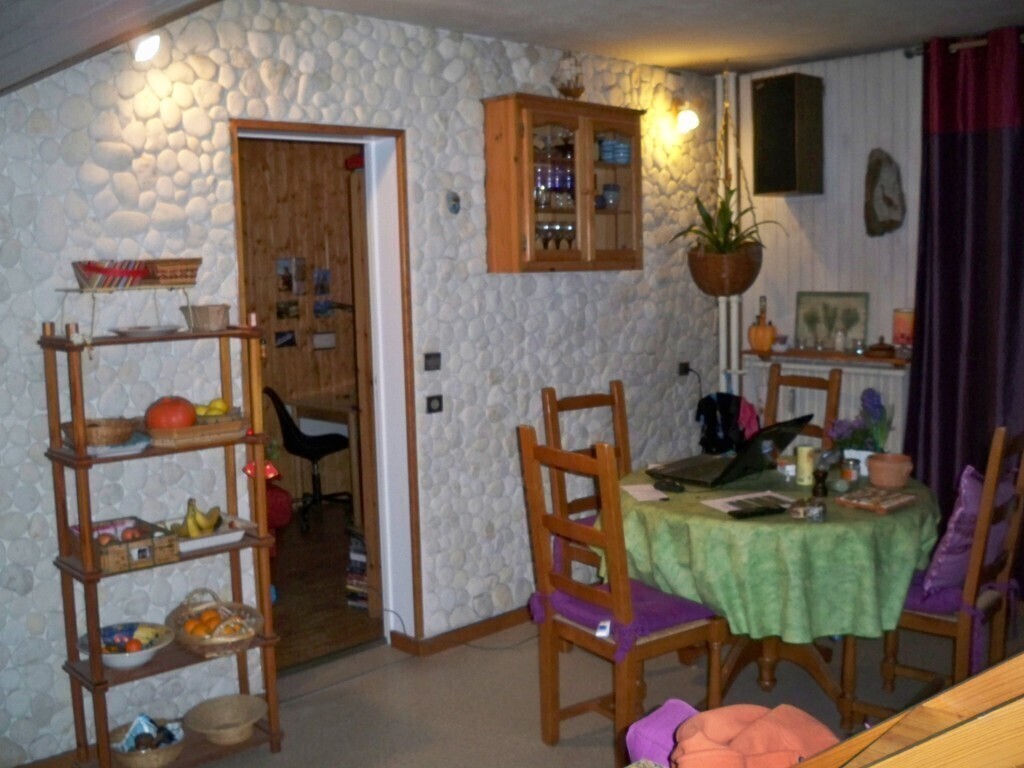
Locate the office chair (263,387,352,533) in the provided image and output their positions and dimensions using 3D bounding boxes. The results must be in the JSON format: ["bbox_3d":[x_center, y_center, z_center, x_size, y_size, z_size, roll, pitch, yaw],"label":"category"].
[{"bbox_3d":[-1.209,0.426,6.147,0.500,0.800,0.500,-3,7,-10],"label":"office chair"}]

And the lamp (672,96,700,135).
[{"bbox_3d":[0.797,-1.227,4.732,0.100,0.150,0.125,-7,9,-41],"label":"lamp"}]

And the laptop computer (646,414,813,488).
[{"bbox_3d":[0.804,0.235,3.837,0.455,0.225,0.405,4,9,42],"label":"laptop computer"}]

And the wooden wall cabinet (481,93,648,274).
[{"bbox_3d":[0.233,-0.792,4.217,0.720,0.660,0.210,-7,9,-41],"label":"wooden wall cabinet"}]

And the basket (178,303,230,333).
[{"bbox_3d":[-0.988,-0.209,3.296,0.135,0.085,0.110,-7,8,-41],"label":"basket"}]

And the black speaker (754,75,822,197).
[{"bbox_3d":[1.264,-1.130,4.734,0.225,0.510,0.232,-7,8,-41],"label":"black speaker"}]

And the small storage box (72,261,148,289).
[{"bbox_3d":[-1.152,-0.311,2.961,0.165,0.085,0.145,-7,9,-41],"label":"small storage box"}]

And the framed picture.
[{"bbox_3d":[1.462,-0.294,4.745,0.025,0.250,0.365,0,4,-41],"label":"framed picture"}]

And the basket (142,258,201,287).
[{"bbox_3d":[-1.014,-0.328,3.083,0.145,0.078,0.130,-7,9,-41],"label":"basket"}]

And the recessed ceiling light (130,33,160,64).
[{"bbox_3d":[-1.118,-1.026,3.158,0.095,0.080,0.095,-7,8,-41],"label":"recessed ceiling light"}]

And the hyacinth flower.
[{"bbox_3d":[1.165,0.119,3.470,0.205,0.210,0.160,1,7,19],"label":"hyacinth flower"}]

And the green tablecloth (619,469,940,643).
[{"bbox_3d":[0.911,0.545,3.677,1.140,0.360,1.140,-1,6,0],"label":"green tablecloth"}]

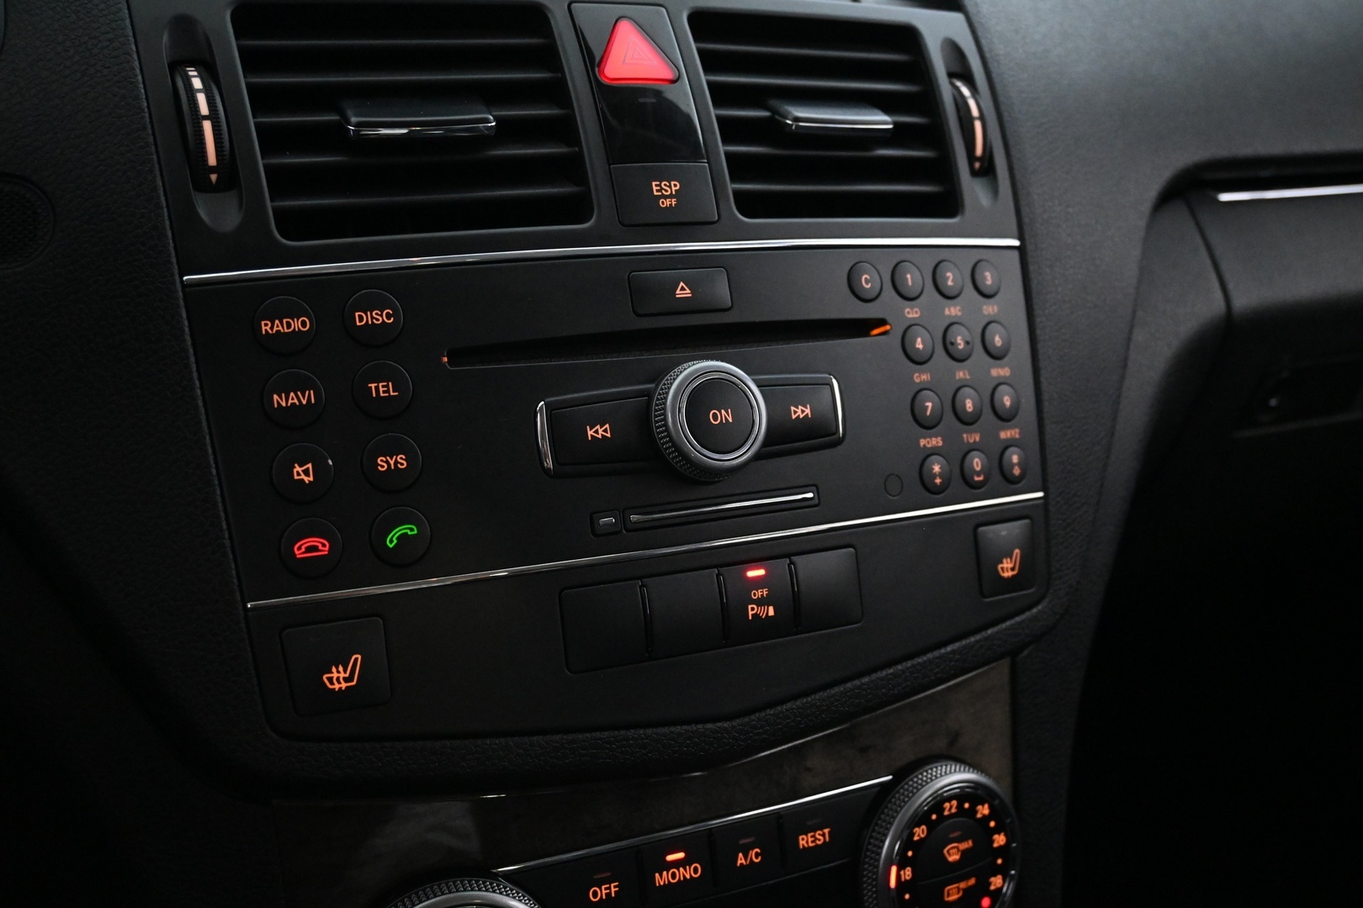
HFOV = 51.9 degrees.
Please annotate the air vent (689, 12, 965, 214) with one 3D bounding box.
[{"bbox_3d":[0.040,-0.095,0.409,0.081,0.066,0.025,-5,-15,-28],"label":"air vent"}]

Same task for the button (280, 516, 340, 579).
[{"bbox_3d":[-0.087,0.022,0.329,0.014,0.014,0.005,-7,-1,-15],"label":"button"}]

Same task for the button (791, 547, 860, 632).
[{"bbox_3d":[0.038,0.036,0.371,0.020,0.020,0.005,-6,-3,-28],"label":"button"}]

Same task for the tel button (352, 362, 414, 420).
[{"bbox_3d":[-0.072,-0.015,0.336,0.014,0.014,0.005,-7,-4,-17],"label":"tel button"}]

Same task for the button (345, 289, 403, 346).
[{"bbox_3d":[-0.073,-0.032,0.332,0.014,0.014,0.004,-7,-3,-17],"label":"button"}]

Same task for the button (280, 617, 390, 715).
[{"bbox_3d":[-0.081,0.050,0.331,0.023,0.020,0.006,-7,1,-15],"label":"button"}]

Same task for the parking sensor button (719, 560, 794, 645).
[{"bbox_3d":[0.019,0.038,0.361,0.020,0.020,0.005,-6,-3,-26],"label":"parking sensor button"}]

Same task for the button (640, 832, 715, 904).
[{"bbox_3d":[-0.002,0.113,0.381,0.021,0.019,0.006,-6,7,-24],"label":"button"}]

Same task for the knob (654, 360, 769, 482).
[{"bbox_3d":[0.007,-0.009,0.352,0.030,0.030,0.011,-6,-3,-25],"label":"knob"}]

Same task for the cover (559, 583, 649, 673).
[{"bbox_3d":[-0.020,0.043,0.351,0.021,0.020,0.006,-6,1,-21],"label":"cover"}]

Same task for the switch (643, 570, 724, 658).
[{"bbox_3d":[0.000,0.040,0.352,0.021,0.020,0.005,-6,-3,-24],"label":"switch"}]

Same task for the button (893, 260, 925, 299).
[{"bbox_3d":[0.063,-0.049,0.399,0.012,0.012,0.005,-6,-6,-31],"label":"button"}]

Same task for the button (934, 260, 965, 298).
[{"bbox_3d":[0.076,-0.050,0.403,0.011,0.011,0.004,-6,-3,-34],"label":"button"}]

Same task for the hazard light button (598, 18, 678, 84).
[{"bbox_3d":[-0.013,-0.107,0.374,0.023,0.021,0.005,-6,-20,-25],"label":"hazard light button"}]

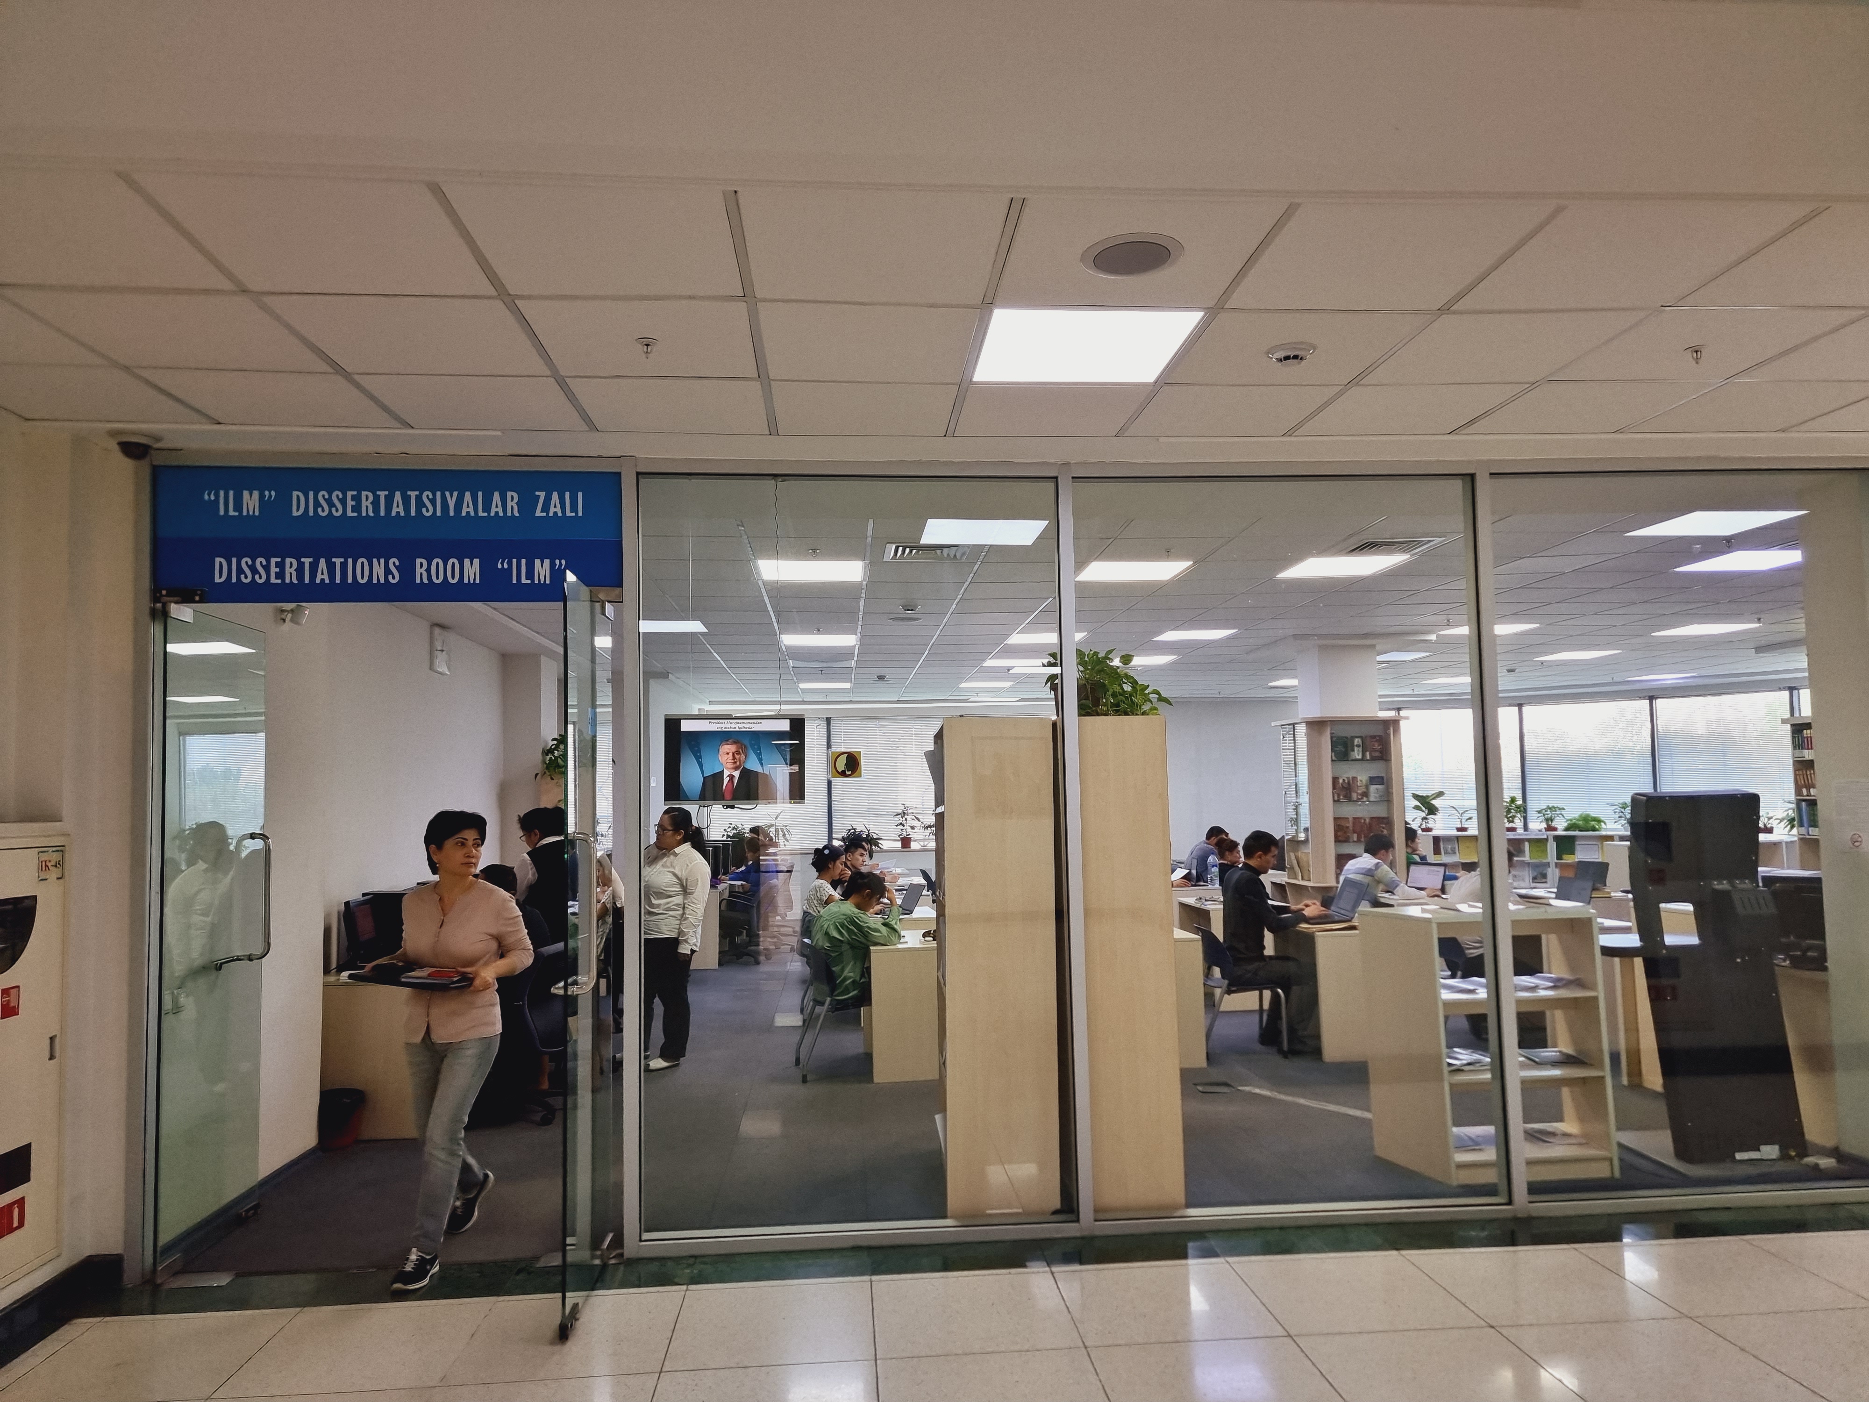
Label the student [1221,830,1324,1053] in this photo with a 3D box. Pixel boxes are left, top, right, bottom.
[{"bbox_3d":[2.081,1.472,7.966,0.660,1.330,0.490,-1,-4,-4],"label":"student"}]

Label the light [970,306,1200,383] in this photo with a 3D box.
[{"bbox_3d":[0.406,-1.007,3.639,0.588,0.040,0.588,-1,-4,-4],"label":"light"}]

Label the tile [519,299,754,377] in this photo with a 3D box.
[{"bbox_3d":[-0.779,-0.984,3.517,0.595,0.020,0.600,-1,-4,-5],"label":"tile"}]

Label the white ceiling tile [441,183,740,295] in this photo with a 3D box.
[{"bbox_3d":[-0.751,-1.055,2.963,0.588,0.025,0.560,-1,-4,-4],"label":"white ceiling tile"}]

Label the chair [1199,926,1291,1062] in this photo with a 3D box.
[{"bbox_3d":[1.846,1.750,7.937,0.540,0.780,0.510,-1,-4,-4],"label":"chair"}]

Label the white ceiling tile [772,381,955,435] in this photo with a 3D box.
[{"bbox_3d":[-0.228,-0.947,4.169,0.590,0.020,0.570,-1,-5,-4],"label":"white ceiling tile"}]

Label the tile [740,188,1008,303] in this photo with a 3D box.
[{"bbox_3d":[-0.140,-1.046,2.985,0.590,0.020,0.590,-1,-5,-4],"label":"tile"}]

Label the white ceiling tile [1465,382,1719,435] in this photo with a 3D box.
[{"bbox_3d":[2.158,-0.978,4.320,0.590,0.020,0.570,-1,-5,-4],"label":"white ceiling tile"}]

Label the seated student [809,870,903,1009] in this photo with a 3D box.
[{"bbox_3d":[-0.377,1.574,7.577,0.680,1.155,0.480,-1,-4,-5],"label":"seated student"}]

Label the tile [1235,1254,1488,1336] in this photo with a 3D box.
[{"bbox_3d":[1.311,1.866,4.092,0.600,0.015,0.600,-1,-5,-4],"label":"tile"}]

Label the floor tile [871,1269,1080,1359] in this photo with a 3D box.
[{"bbox_3d":[0.115,1.882,3.983,0.595,0.015,0.600,-1,-4,-5],"label":"floor tile"}]

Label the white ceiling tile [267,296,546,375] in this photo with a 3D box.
[{"bbox_3d":[-1.376,-0.977,3.464,0.595,0.020,0.600,-1,-4,-5],"label":"white ceiling tile"}]

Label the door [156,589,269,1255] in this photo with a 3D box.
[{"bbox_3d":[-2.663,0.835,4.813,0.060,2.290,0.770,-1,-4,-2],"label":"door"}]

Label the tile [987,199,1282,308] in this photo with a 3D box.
[{"bbox_3d":[0.458,-1.052,3.036,0.590,0.020,0.590,-1,-5,-4],"label":"tile"}]

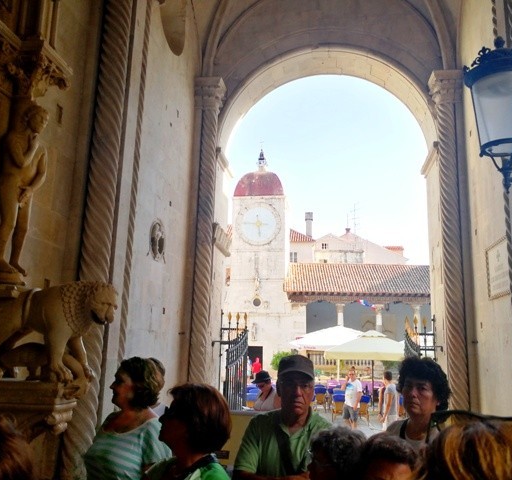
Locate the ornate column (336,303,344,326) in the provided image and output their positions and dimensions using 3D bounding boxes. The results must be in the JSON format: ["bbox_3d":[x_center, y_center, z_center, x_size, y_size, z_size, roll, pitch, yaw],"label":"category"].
[{"bbox_3d":[4.668,4.905,27.511,0.480,2.740,0.480,0,-11,11],"label":"ornate column"}]

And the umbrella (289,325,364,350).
[{"bbox_3d":[3.611,5.298,21.708,4.000,3.070,4.000,2,-11,0],"label":"umbrella"}]

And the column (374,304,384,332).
[{"bbox_3d":[6.712,4.838,27.131,0.480,2.710,0.480,0,-11,11],"label":"column"}]

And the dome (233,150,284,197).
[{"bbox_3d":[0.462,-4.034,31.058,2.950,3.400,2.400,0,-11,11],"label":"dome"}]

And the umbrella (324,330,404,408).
[{"bbox_3d":[4.369,4.830,18.645,3.400,2.860,3.400,0,-11,8],"label":"umbrella"}]

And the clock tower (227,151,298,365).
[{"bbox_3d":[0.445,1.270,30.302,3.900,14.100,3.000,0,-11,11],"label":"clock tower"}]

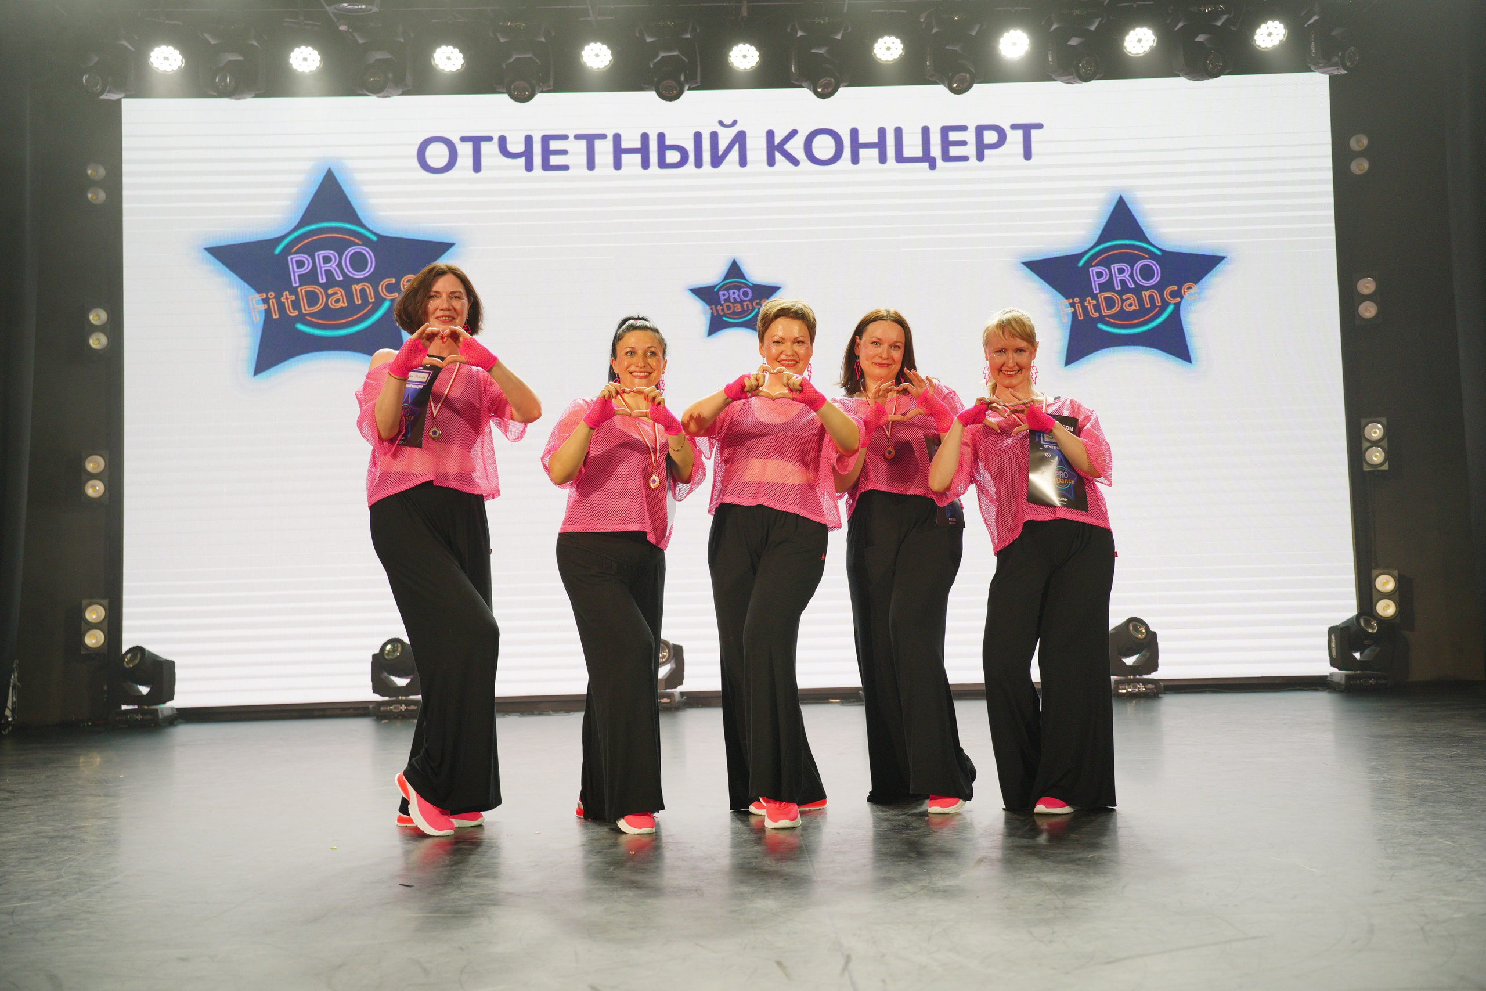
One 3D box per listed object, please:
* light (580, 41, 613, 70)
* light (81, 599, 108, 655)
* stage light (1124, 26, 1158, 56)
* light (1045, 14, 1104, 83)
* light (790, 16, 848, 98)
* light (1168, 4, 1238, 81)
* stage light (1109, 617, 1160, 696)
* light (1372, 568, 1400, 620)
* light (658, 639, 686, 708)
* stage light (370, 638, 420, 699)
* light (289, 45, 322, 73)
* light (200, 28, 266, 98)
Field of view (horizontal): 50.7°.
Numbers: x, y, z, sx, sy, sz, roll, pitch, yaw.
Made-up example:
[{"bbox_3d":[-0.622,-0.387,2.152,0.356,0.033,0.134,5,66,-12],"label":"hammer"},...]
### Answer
[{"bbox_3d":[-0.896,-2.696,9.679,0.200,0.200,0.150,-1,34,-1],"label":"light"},{"bbox_3d":[-4.122,0.833,9.970,0.168,0.355,0.150,0,-4,-26],"label":"light"},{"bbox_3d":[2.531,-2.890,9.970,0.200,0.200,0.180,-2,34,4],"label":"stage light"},{"bbox_3d":[2.106,-2.824,9.930,0.340,0.430,0.320,-1,-4,-10],"label":"light"},{"bbox_3d":[0.486,-2.765,9.879,0.350,0.480,0.300,-1,-5,-9],"label":"light"},{"bbox_3d":[2.855,-2.811,9.726,0.360,0.463,0.380,-1,-4,-7],"label":"light"},{"bbox_3d":[2.633,1.089,10.555,0.340,0.520,0.300,-2,-5,-1],"label":"stage light"},{"bbox_3d":[4.159,0.648,10.140,0.160,0.335,0.150,-3,-4,23],"label":"light"},{"bbox_3d":[-0.554,1.126,9.920,0.360,0.480,0.320,0,-4,-16],"label":"light"},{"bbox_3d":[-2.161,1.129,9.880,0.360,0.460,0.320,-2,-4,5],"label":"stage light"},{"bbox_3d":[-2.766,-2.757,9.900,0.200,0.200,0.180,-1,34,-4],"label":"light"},{"bbox_3d":[-3.125,-2.666,9.622,0.360,0.461,0.380,-1,-4,-1],"label":"light"}]

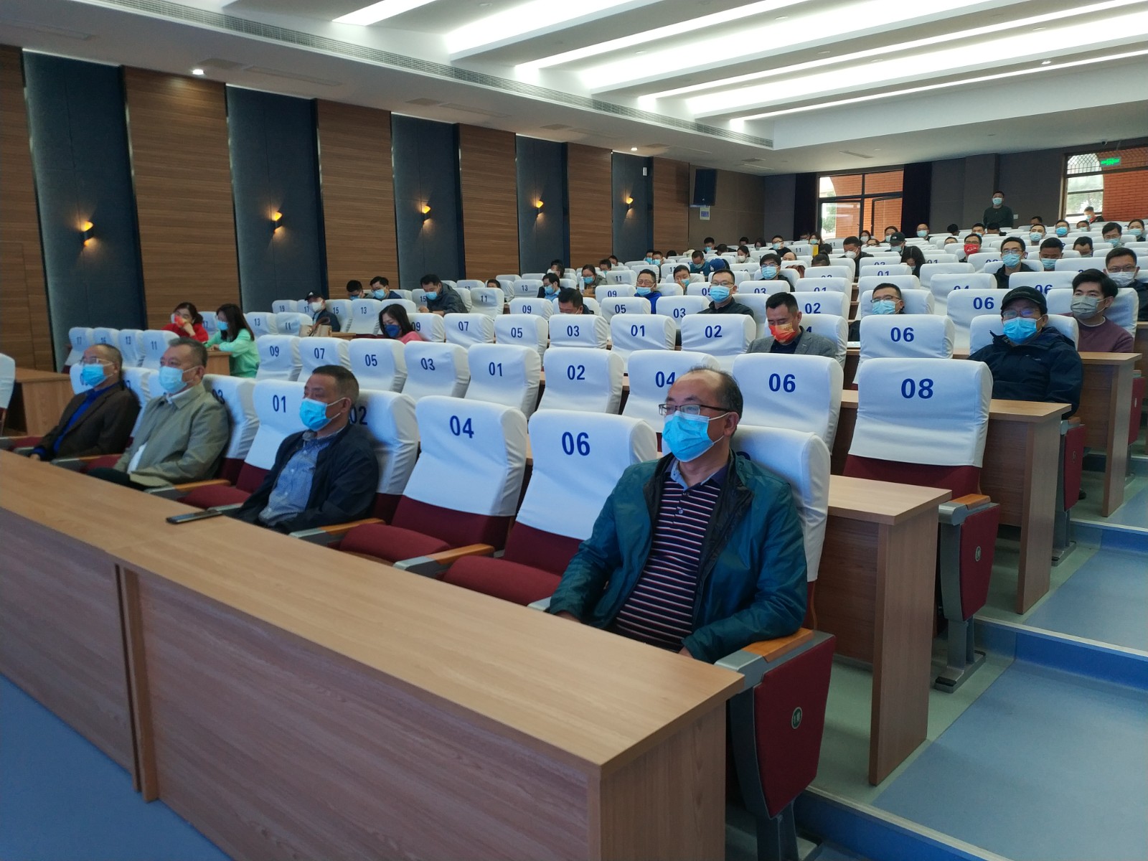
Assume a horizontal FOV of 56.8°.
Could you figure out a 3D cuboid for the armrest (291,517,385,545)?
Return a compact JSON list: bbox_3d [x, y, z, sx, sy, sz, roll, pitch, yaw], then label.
[{"bbox_3d":[-0.773,0.345,3.503,0.067,0.078,0.406,7,12,41],"label":"armrest"}]

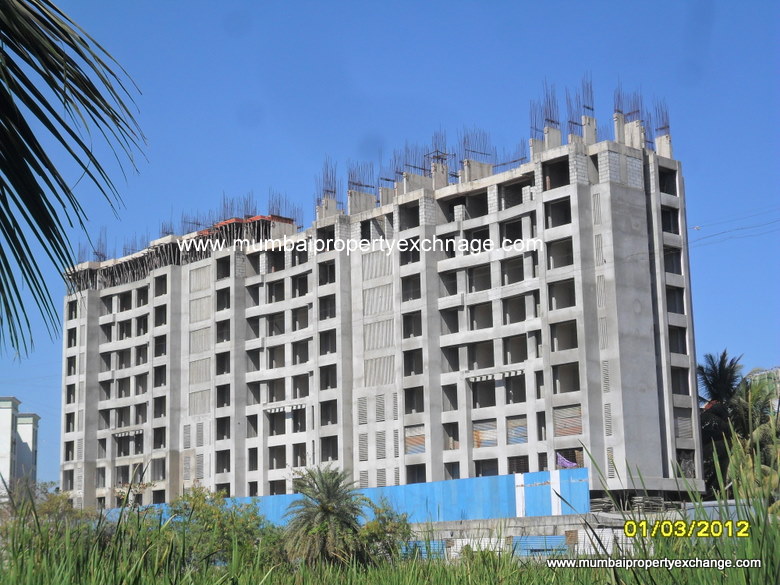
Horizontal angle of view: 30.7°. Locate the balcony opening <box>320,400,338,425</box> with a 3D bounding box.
[{"bbox_3d":[-4.819,9.877,115.838,0.350,1.967,2.056,9,-15,-42],"label":"balcony opening"}]

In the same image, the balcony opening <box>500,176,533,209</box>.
[{"bbox_3d":[9.704,-7.433,105.253,0.700,1.946,3.240,9,-15,-42],"label":"balcony opening"}]

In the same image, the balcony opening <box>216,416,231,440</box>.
[{"bbox_3d":[-14.572,12.196,126.657,0.700,1.909,2.014,9,-15,-42],"label":"balcony opening"}]

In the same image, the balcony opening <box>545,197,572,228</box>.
[{"bbox_3d":[12.199,-5.560,100.704,0.900,1.970,2.430,9,-15,-42],"label":"balcony opening"}]

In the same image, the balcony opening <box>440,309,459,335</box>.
[{"bbox_3d":[4.794,2.245,108.347,0.700,1.933,1.976,9,-15,-42],"label":"balcony opening"}]

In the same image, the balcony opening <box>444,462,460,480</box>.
[{"bbox_3d":[4.928,13.688,106.012,0.700,1.966,1.583,9,-15,-42],"label":"balcony opening"}]

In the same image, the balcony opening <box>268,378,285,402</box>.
[{"bbox_3d":[-9.680,8.514,123.611,0.350,1.927,2.358,9,-15,-42],"label":"balcony opening"}]

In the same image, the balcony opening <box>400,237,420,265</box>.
[{"bbox_3d":[1.886,-3.211,111.792,0.800,2.047,2.225,9,-15,-42],"label":"balcony opening"}]

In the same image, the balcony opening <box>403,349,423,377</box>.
[{"bbox_3d":[1.974,5.548,111.950,0.300,2.010,2.090,9,-15,-43],"label":"balcony opening"}]

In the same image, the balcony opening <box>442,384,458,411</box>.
[{"bbox_3d":[4.876,8.276,110.780,0.500,2.040,1.630,9,-15,-43],"label":"balcony opening"}]

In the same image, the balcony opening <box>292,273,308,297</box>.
[{"bbox_3d":[-7.535,-0.529,124.826,0.900,1.860,2.130,9,-15,-42],"label":"balcony opening"}]

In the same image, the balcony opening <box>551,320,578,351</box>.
[{"bbox_3d":[12.043,3.026,97.389,0.450,1.972,2.446,9,-15,-42],"label":"balcony opening"}]

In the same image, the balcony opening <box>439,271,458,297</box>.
[{"bbox_3d":[4.593,-0.634,107.996,0.450,1.982,1.962,9,-15,-42],"label":"balcony opening"}]

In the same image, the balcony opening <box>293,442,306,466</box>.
[{"bbox_3d":[-7.508,13.761,120.329,0.350,1.904,1.784,9,-15,-42],"label":"balcony opening"}]

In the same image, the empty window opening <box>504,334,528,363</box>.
[{"bbox_3d":[9.249,4.199,103.397,0.350,1.959,2.289,9,-15,-42],"label":"empty window opening"}]

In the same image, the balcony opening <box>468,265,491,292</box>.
[{"bbox_3d":[7.021,-1.036,107.089,0.700,1.956,2.348,9,-15,-42],"label":"balcony opening"}]

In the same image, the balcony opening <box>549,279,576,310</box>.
[{"bbox_3d":[11.980,0.180,97.941,0.450,1.972,2.455,9,-15,-42],"label":"balcony opening"}]

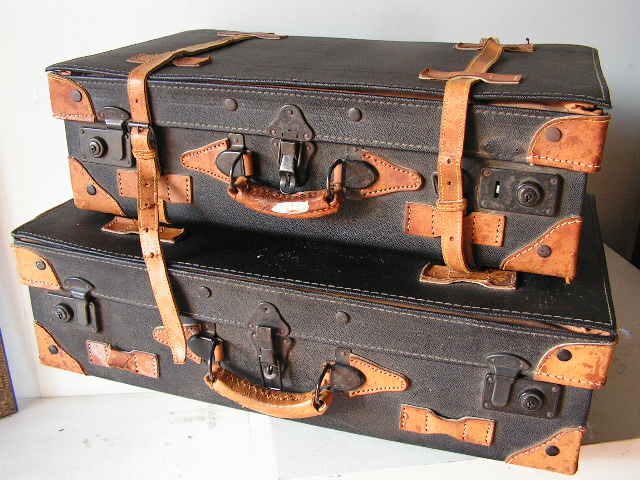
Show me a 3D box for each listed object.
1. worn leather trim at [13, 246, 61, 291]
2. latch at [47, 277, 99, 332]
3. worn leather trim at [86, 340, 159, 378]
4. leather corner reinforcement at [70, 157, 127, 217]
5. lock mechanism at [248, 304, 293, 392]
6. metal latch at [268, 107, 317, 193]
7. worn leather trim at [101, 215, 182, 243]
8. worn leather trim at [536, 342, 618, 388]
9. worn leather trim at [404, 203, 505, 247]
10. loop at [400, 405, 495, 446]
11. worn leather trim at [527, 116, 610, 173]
[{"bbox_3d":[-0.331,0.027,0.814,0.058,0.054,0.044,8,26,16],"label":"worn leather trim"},{"bbox_3d":[-0.302,0.078,0.804,0.075,0.071,0.018,8,25,16],"label":"latch"},{"bbox_3d":[-0.237,0.145,0.792,0.096,0.035,0.012,8,27,16],"label":"worn leather trim"},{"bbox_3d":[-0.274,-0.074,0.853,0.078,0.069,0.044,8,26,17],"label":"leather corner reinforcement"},{"bbox_3d":[-0.056,0.118,0.726,0.045,0.105,0.021,8,26,16],"label":"lock mechanism"},{"bbox_3d":[-0.029,-0.092,0.690,0.050,0.091,0.022,8,27,18],"label":"metal latch"},{"bbox_3d":[-0.204,-0.015,0.769,0.099,0.012,0.038,8,27,16],"label":"worn leather trim"},{"bbox_3d":[0.237,0.110,0.622,0.062,0.051,0.032,8,27,16],"label":"worn leather trim"},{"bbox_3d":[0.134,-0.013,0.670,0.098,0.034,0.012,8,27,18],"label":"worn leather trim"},{"bbox_3d":[0.133,0.199,0.705,0.099,0.035,0.009,8,26,16],"label":"loop"},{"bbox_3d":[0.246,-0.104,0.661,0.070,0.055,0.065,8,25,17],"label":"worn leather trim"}]

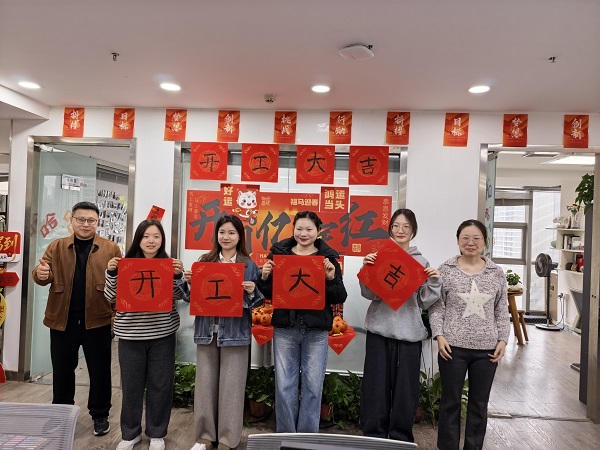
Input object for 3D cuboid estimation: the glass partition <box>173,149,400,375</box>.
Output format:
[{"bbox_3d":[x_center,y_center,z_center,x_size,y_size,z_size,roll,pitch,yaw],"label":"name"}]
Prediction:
[{"bbox_3d":[-0.133,0.286,3.767,2.113,2.022,0.080,2,0,5],"label":"glass partition"}]

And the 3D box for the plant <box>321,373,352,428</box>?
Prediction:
[{"bbox_3d":[0.227,1.406,3.410,0.360,0.416,0.340,2,-1,5],"label":"plant"}]

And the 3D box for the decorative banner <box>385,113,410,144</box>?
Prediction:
[{"bbox_3d":[0.883,-0.873,3.747,0.204,0.292,0.010,2,-1,5],"label":"decorative banner"}]

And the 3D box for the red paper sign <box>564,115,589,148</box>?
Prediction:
[{"bbox_3d":[2.355,-0.793,3.538,0.197,0.282,0.010,2,0,5],"label":"red paper sign"}]

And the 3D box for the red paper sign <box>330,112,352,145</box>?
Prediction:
[{"bbox_3d":[0.369,-0.887,3.788,0.204,0.292,0.010,2,-1,5],"label":"red paper sign"}]

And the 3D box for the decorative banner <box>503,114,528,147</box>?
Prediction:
[{"bbox_3d":[1.899,-0.833,3.666,0.204,0.292,0.010,2,-1,5],"label":"decorative banner"}]

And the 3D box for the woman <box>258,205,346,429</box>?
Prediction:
[{"bbox_3d":[0.016,0.751,2.878,0.580,1.701,0.420,2,-1,2],"label":"woman"}]

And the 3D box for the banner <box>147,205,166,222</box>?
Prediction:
[{"bbox_3d":[-1.366,-0.070,3.917,0.122,0.200,0.010,24,1,4],"label":"banner"}]

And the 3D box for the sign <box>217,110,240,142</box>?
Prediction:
[{"bbox_3d":[-0.649,-0.897,3.783,0.197,0.282,0.010,2,0,5],"label":"sign"}]

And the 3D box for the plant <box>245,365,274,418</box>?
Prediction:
[{"bbox_3d":[-0.298,1.352,3.380,0.310,0.430,0.310,2,0,5],"label":"plant"}]

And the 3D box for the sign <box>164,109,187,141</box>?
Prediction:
[{"bbox_3d":[-1.143,-0.917,3.823,0.197,0.282,0.010,2,0,5],"label":"sign"}]

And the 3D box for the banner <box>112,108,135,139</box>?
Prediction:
[{"bbox_3d":[-1.677,-0.967,3.952,0.204,0.292,0.010,2,-1,5],"label":"banner"}]

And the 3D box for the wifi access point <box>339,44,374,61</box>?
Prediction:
[{"bbox_3d":[0.349,-1.048,2.563,0.195,0.040,0.195,2,-1,32],"label":"wifi access point"}]

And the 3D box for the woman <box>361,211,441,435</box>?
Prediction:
[{"bbox_3d":[0.691,0.748,2.933,0.530,1.705,0.380,2,0,9],"label":"woman"}]

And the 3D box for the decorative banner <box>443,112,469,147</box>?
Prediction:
[{"bbox_3d":[1.364,-0.826,3.619,0.197,0.282,0.010,2,0,5],"label":"decorative banner"}]

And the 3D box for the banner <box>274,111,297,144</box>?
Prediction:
[{"bbox_3d":[-0.135,-0.899,3.828,0.204,0.292,0.010,2,-1,5],"label":"banner"}]

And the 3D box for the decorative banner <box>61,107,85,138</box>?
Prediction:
[{"bbox_3d":[-2.122,-0.960,3.903,0.197,0.282,0.010,2,0,5],"label":"decorative banner"}]

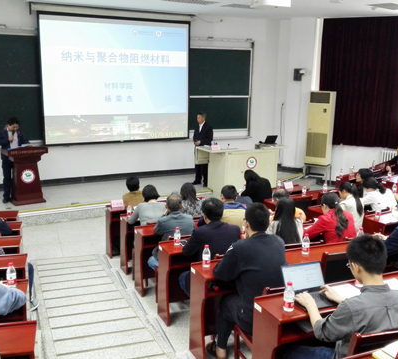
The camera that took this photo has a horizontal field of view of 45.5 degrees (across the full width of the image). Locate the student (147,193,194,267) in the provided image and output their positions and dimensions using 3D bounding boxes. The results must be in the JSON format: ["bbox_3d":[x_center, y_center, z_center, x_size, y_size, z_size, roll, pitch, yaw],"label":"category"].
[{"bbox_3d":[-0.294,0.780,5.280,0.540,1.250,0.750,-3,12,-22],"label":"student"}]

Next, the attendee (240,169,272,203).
[{"bbox_3d":[0.975,0.473,8.161,0.520,1.200,0.780,-6,14,-31],"label":"attendee"}]

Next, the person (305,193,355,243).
[{"bbox_3d":[1.348,0.774,5.016,0.500,1.250,0.750,-5,13,-30],"label":"person"}]

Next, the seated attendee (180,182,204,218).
[{"bbox_3d":[-0.125,0.637,6.717,0.480,1.200,0.700,-6,13,-32],"label":"seated attendee"}]

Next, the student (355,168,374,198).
[{"bbox_3d":[2.857,0.401,8.227,0.480,1.200,0.720,-9,15,-39],"label":"student"}]

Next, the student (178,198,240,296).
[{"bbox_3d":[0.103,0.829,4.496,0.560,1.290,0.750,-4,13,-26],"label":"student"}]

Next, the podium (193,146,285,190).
[{"bbox_3d":[0.989,-0.226,10.846,2.000,0.980,0.950,-4,13,-24],"label":"podium"}]

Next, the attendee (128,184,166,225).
[{"bbox_3d":[-0.679,0.708,6.143,0.520,1.260,0.720,-3,13,-20],"label":"attendee"}]

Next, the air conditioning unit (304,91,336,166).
[{"bbox_3d":[3.118,-1.304,12.151,0.578,1.840,0.345,9,14,33],"label":"air conditioning unit"}]

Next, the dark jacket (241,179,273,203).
[{"bbox_3d":[1.000,0.311,8.224,0.550,0.620,0.480,-8,14,-38],"label":"dark jacket"}]

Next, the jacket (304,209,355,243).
[{"bbox_3d":[1.357,0.630,4.945,0.470,0.640,0.500,-5,13,-30],"label":"jacket"}]

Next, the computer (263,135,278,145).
[{"bbox_3d":[1.627,-0.942,11.097,0.340,0.230,0.290,-4,13,-24],"label":"computer"}]

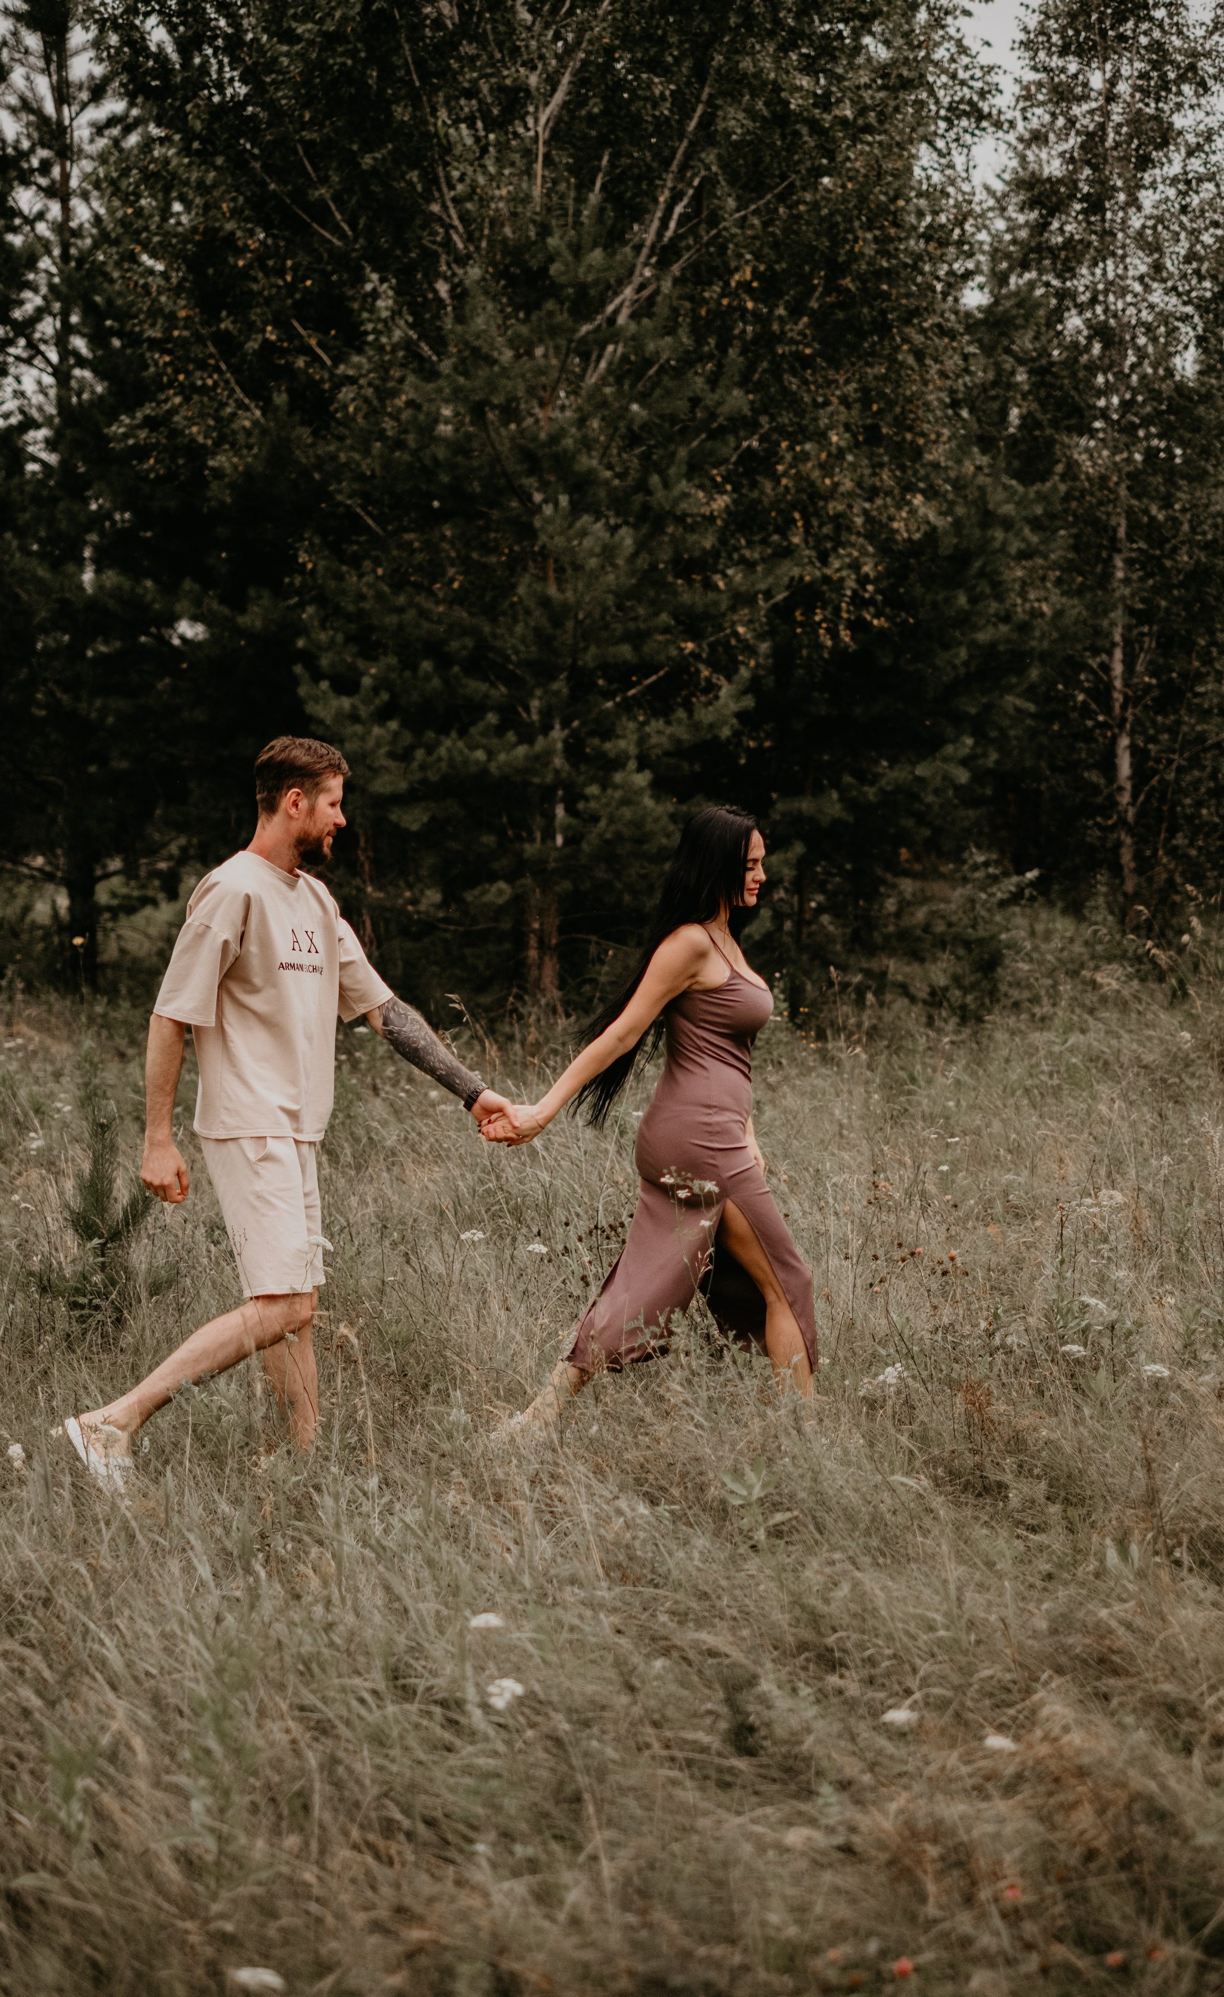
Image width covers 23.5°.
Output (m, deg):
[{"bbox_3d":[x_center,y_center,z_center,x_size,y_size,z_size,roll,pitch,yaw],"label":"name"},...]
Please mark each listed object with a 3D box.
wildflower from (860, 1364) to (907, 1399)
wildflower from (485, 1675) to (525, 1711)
[{"bbox_3d":[0.610,0.858,6.600,0.100,0.068,0.085,0,3,0],"label":"wildflower"},{"bbox_3d":[-0.160,1.041,4.400,0.057,0.040,0.055,0,3,0],"label":"wildflower"}]

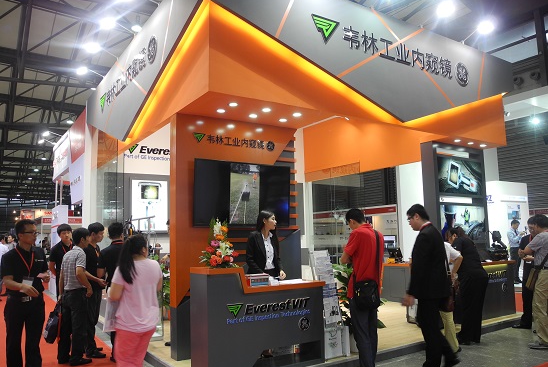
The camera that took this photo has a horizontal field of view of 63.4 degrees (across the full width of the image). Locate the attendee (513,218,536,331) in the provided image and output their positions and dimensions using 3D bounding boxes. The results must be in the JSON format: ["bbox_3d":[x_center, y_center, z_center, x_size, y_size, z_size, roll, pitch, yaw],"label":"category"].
[{"bbox_3d":[3.995,1.388,7.026,0.500,1.701,0.360,-8,-10,41],"label":"attendee"}]

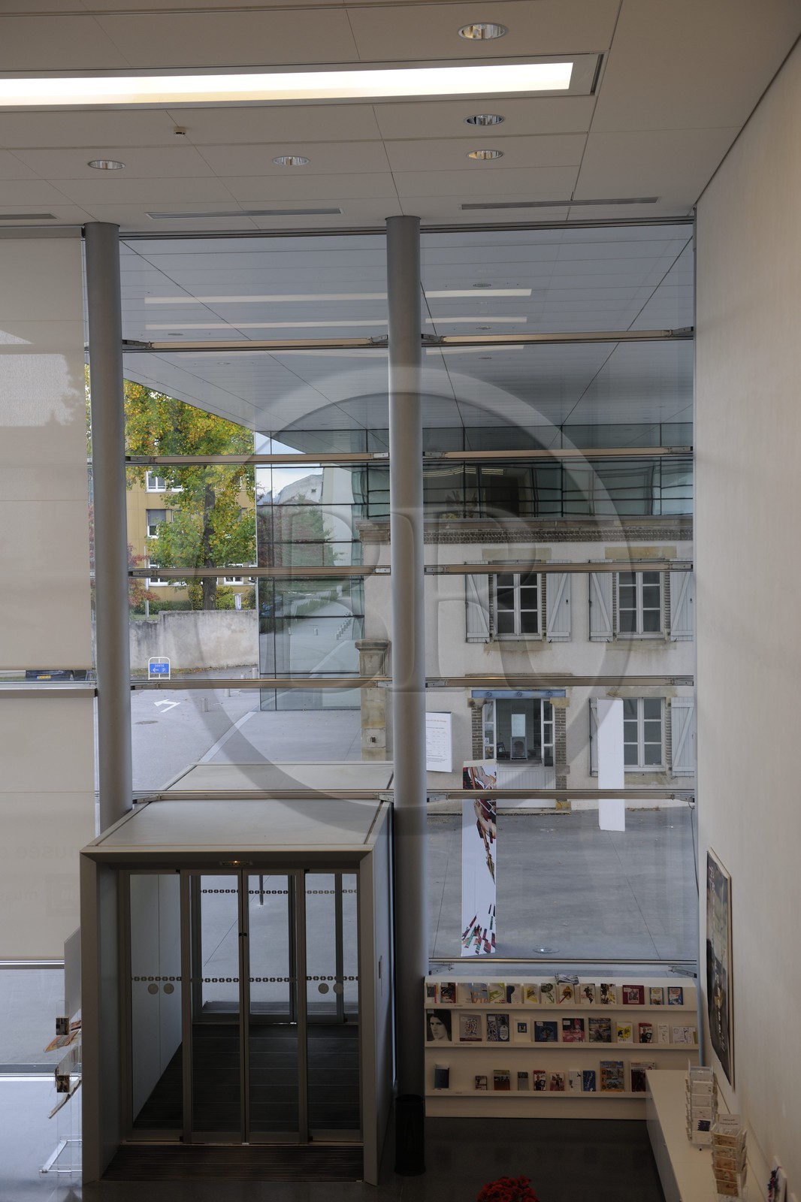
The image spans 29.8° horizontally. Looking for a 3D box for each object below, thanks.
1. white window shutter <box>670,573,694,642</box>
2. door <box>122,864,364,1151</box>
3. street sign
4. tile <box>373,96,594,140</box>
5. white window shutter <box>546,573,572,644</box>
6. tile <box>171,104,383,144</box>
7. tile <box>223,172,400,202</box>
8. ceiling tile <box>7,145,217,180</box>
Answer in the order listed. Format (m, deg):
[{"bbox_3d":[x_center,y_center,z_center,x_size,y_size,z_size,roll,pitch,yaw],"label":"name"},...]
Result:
[{"bbox_3d":[5.755,0.000,30.702,0.504,1.686,0.050,-1,3,3],"label":"white window shutter"},{"bbox_3d":[-1.444,3.699,13.673,2.190,2.576,0.100,-1,3,4],"label":"door"},{"bbox_3d":[-8.478,2.442,52.791,0.780,0.942,0.060,-1,3,3],"label":"street sign"},{"bbox_3d":[0.622,-3.553,11.027,1.571,0.030,0.980,-1,3,3],"label":"tile"},{"bbox_3d":[3.087,0.006,29.260,0.462,1.605,0.050,-1,3,4],"label":"white window shutter"},{"bbox_3d":[-0.901,-3.540,11.152,1.479,0.030,0.974,-1,3,3],"label":"tile"},{"bbox_3d":[-0.783,-3.644,13.195,1.476,0.030,0.998,-1,3,3],"label":"tile"},{"bbox_3d":[-2.340,-3.599,12.306,1.503,0.025,1.070,-1,3,4],"label":"ceiling tile"}]

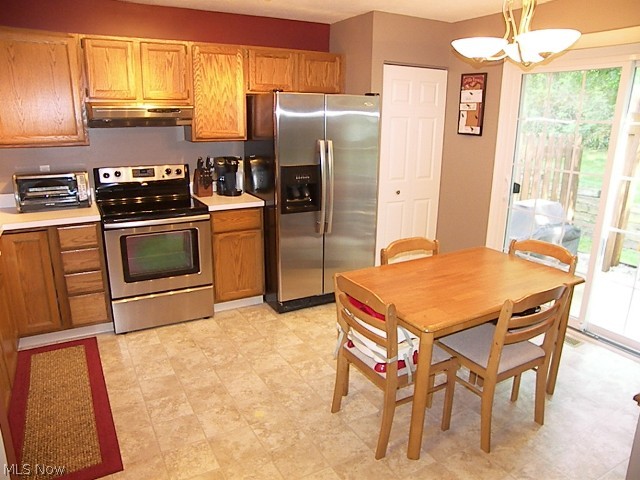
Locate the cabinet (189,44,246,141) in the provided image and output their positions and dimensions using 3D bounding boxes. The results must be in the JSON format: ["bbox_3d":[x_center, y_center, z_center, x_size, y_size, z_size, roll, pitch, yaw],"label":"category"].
[{"bbox_3d":[-0.863,-1.199,3.658,0.449,0.740,0.325,-8,19,-27],"label":"cabinet"}]

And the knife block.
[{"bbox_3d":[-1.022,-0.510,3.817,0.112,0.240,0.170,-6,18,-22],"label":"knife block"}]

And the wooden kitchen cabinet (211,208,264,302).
[{"bbox_3d":[-0.802,0.087,3.916,0.457,0.883,0.620,-8,19,-27],"label":"wooden kitchen cabinet"}]

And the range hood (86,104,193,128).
[{"bbox_3d":[-1.368,-0.961,3.399,0.753,0.165,0.420,-8,19,-27],"label":"range hood"}]

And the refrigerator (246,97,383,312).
[{"bbox_3d":[-0.102,-0.369,3.957,0.900,1.763,0.838,-8,19,-27],"label":"refrigerator"}]

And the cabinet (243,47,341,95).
[{"bbox_3d":[-0.262,-1.468,3.905,0.912,0.350,0.325,-8,19,-27],"label":"cabinet"}]

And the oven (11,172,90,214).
[{"bbox_3d":[-1.981,-0.380,3.324,0.475,0.255,0.280,-8,19,-27],"label":"oven"}]

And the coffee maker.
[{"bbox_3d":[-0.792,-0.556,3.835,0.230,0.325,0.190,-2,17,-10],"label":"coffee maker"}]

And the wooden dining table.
[{"bbox_3d":[0.792,0.575,2.610,1.204,0.750,0.743,-8,19,-27],"label":"wooden dining table"}]

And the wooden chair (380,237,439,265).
[{"bbox_3d":[0.689,0.459,2.785,0.440,0.865,0.480,-8,19,-27],"label":"wooden chair"}]

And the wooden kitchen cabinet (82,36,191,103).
[{"bbox_3d":[-1.385,-1.266,3.354,0.750,0.445,0.325,-8,19,-27],"label":"wooden kitchen cabinet"}]

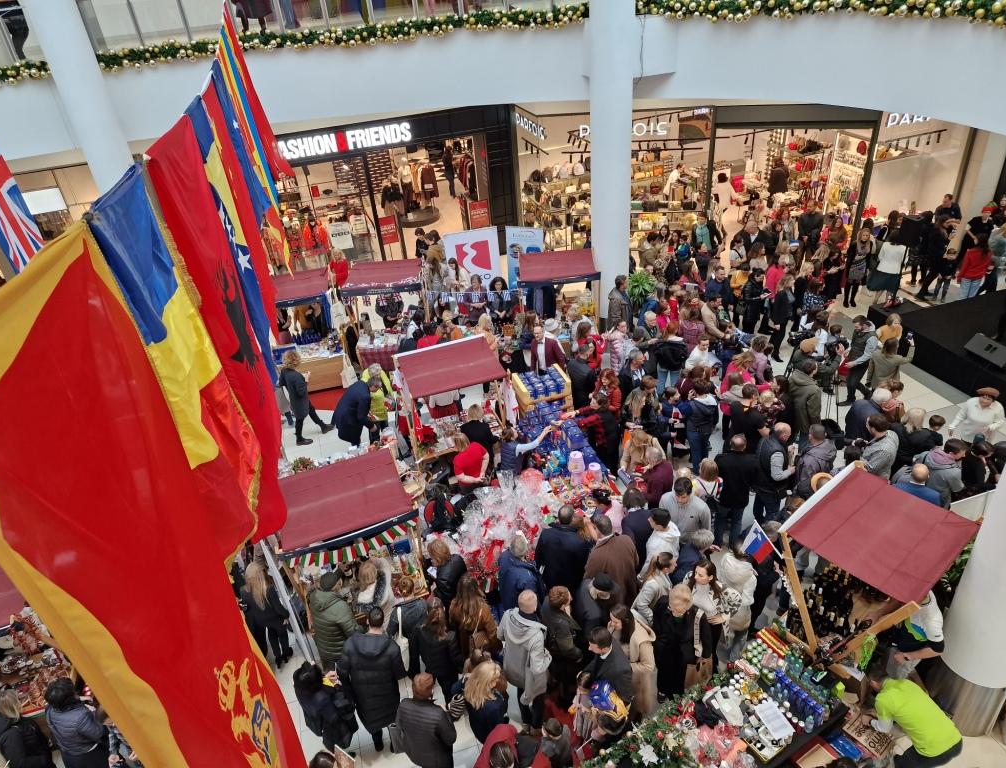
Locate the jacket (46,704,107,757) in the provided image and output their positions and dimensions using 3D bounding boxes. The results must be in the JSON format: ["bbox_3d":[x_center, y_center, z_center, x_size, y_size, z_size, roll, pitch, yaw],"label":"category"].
[{"bbox_3d":[-3.902,3.169,6.240,0.520,0.640,0.360,-15,32,-15],"label":"jacket"}]

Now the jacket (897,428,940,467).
[{"bbox_3d":[5.406,0.830,8.896,0.500,0.700,0.340,11,35,25],"label":"jacket"}]

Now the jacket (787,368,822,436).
[{"bbox_3d":[4.182,0.244,9.480,0.370,0.820,0.520,-24,37,-27],"label":"jacket"}]

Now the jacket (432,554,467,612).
[{"bbox_3d":[-0.524,2.123,7.350,0.380,0.640,0.500,-6,31,0],"label":"jacket"}]

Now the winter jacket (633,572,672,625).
[{"bbox_3d":[1.564,2.161,6.888,0.360,0.620,0.480,-12,32,-10],"label":"winter jacket"}]

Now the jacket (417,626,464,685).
[{"bbox_3d":[-0.615,2.611,6.690,0.500,0.700,0.360,-11,33,-8],"label":"jacket"}]

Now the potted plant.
[{"bbox_3d":[2.895,-1.895,14.250,0.620,1.060,0.620,-4,33,3],"label":"potted plant"}]

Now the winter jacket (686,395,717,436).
[{"bbox_3d":[2.738,0.421,9.386,0.500,0.660,0.350,0,33,8],"label":"winter jacket"}]

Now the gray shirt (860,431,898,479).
[{"bbox_3d":[4.702,0.925,8.565,0.540,0.720,0.460,-29,40,-32],"label":"gray shirt"}]

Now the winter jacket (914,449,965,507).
[{"bbox_3d":[5.265,1.164,8.206,0.360,0.740,0.540,-31,39,-35],"label":"winter jacket"}]

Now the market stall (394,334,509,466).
[{"bbox_3d":[-0.640,0.626,9.914,1.400,2.150,1.240,-14,34,-13],"label":"market stall"}]

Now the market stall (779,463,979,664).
[{"bbox_3d":[3.579,2.191,6.796,1.446,2.180,1.187,-28,37,-32],"label":"market stall"}]

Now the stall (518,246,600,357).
[{"bbox_3d":[1.043,-1.215,12.482,1.440,2.150,1.260,-5,33,1],"label":"stall"}]

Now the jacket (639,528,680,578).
[{"bbox_3d":[1.708,1.847,7.284,0.370,0.680,0.520,13,36,28],"label":"jacket"}]

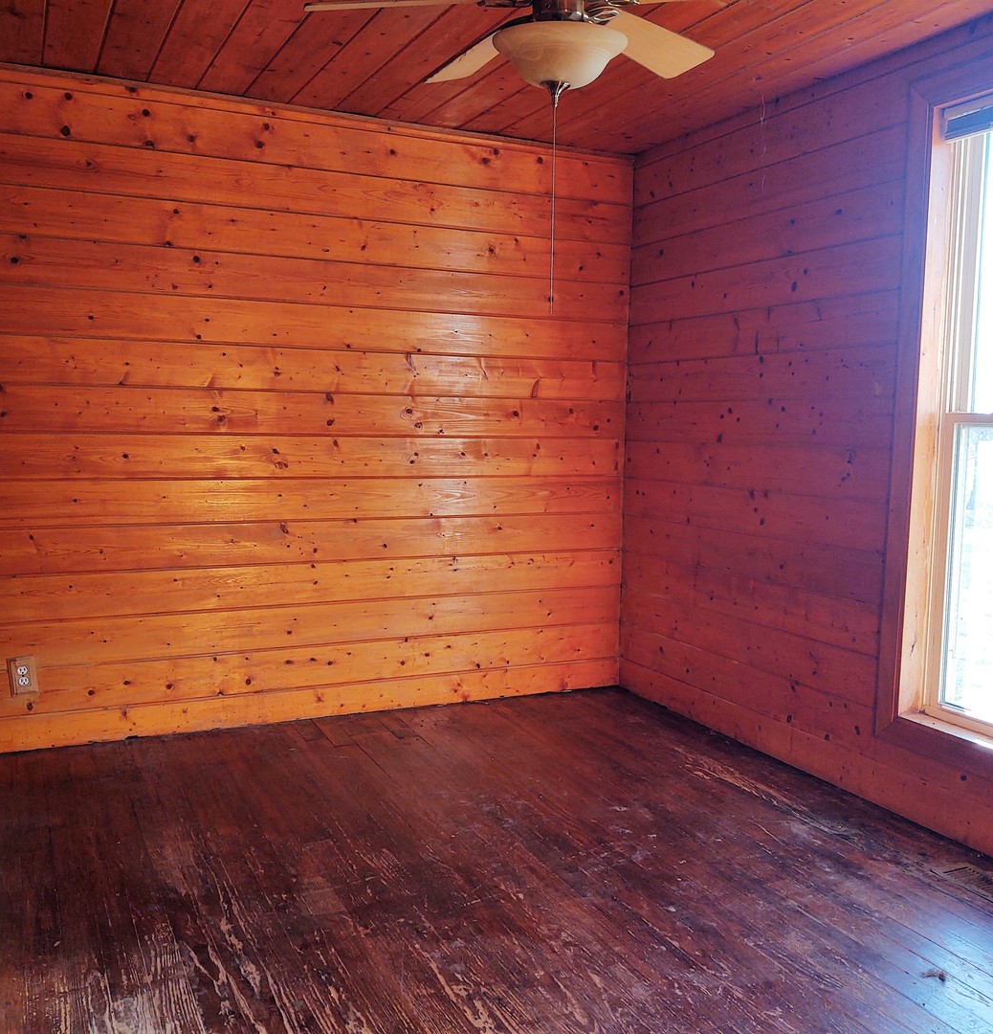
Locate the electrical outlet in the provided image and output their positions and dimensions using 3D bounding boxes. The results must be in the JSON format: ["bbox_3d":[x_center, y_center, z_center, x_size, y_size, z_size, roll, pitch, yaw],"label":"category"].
[{"bbox_3d":[-1.702,0.571,3.860,0.089,0.135,0.016,-7,8,-24],"label":"electrical outlet"}]

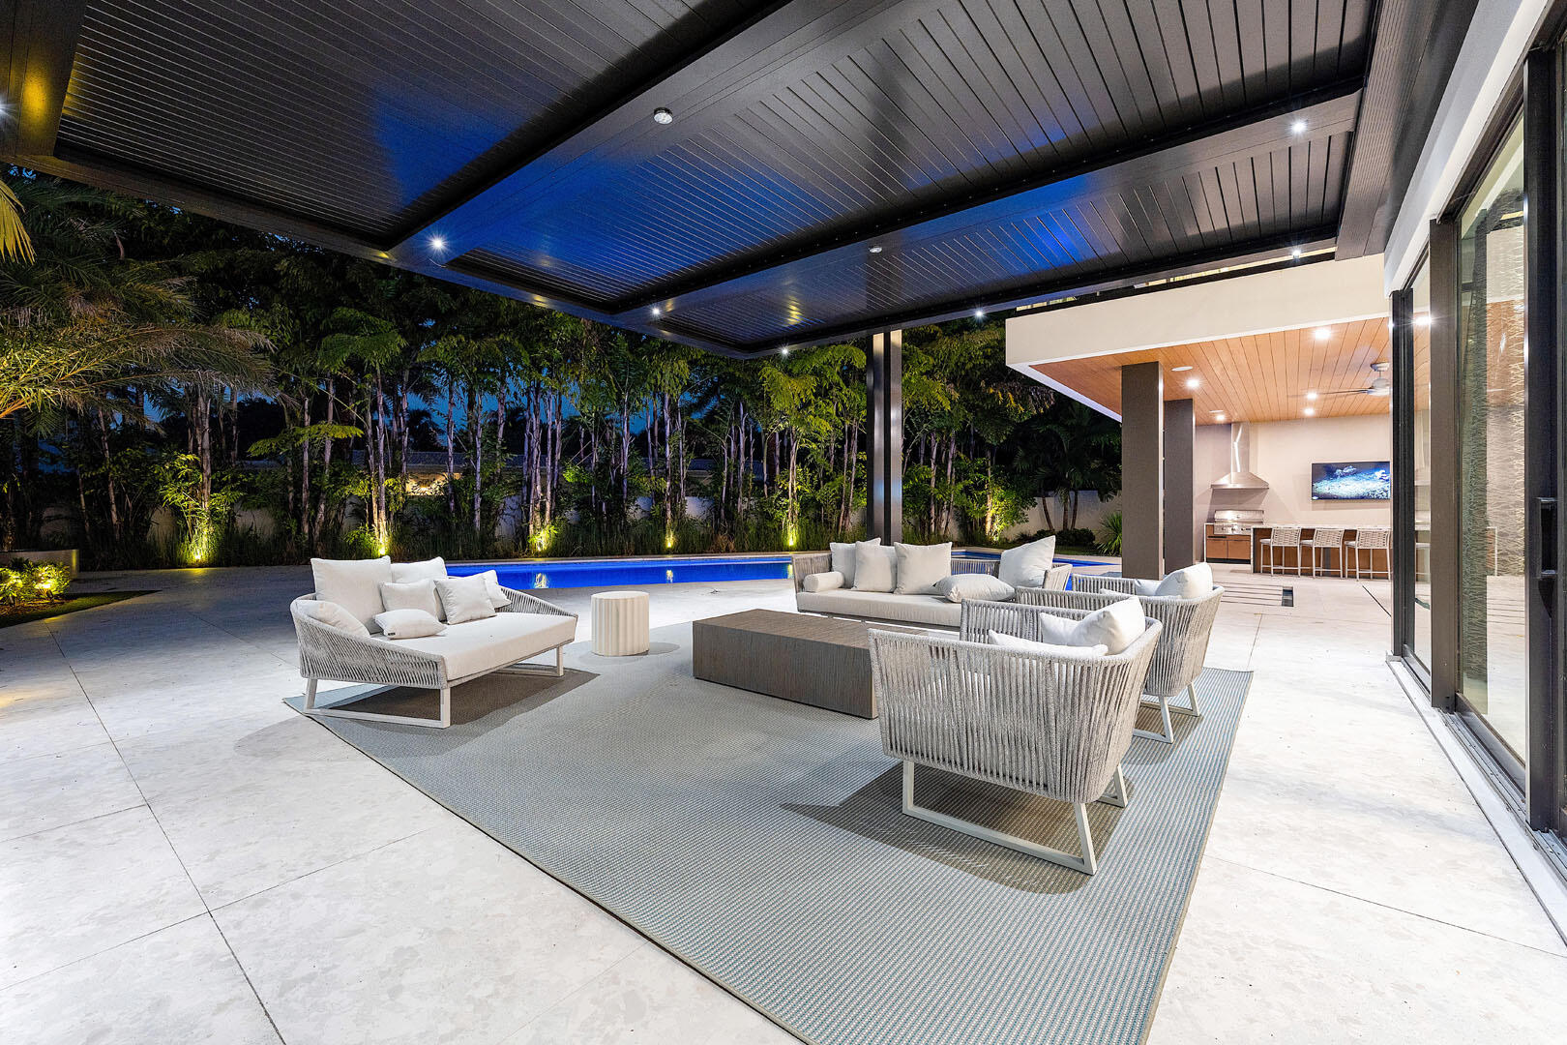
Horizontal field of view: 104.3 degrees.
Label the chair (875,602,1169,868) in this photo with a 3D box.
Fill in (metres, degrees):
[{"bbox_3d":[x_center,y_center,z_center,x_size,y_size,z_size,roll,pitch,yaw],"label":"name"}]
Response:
[{"bbox_3d":[0.827,0.655,2.088,0.800,0.690,0.930,0,0,38],"label":"chair"}]

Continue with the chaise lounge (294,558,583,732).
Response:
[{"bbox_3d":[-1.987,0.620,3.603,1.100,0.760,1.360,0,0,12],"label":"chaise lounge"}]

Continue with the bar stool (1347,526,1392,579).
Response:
[{"bbox_3d":[10.170,0.550,10.640,0.500,0.900,0.500,0,0,15],"label":"bar stool"}]

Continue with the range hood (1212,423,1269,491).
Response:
[{"bbox_3d":[10.940,-1.580,14.580,1.080,1.600,0.600,0,0,40],"label":"range hood"}]

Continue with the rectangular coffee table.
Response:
[{"bbox_3d":[0.146,0.820,3.770,1.310,0.360,0.680,0,0,39],"label":"rectangular coffee table"}]

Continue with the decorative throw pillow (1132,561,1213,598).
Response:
[{"bbox_3d":[1.930,0.405,3.020,0.460,0.420,0.180,0,22,-46],"label":"decorative throw pillow"}]

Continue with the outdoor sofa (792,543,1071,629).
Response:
[{"bbox_3d":[1.090,0.625,5.190,2.370,0.750,0.920,0,0,40],"label":"outdoor sofa"}]

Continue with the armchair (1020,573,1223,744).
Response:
[{"bbox_3d":[1.755,0.655,3.135,0.800,0.690,0.930,0,0,44],"label":"armchair"}]

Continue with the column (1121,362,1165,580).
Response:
[{"bbox_3d":[5.453,-0.675,9.227,0.470,3.350,0.470,0,0,40],"label":"column"}]

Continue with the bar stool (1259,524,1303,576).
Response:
[{"bbox_3d":[9.260,0.550,11.350,0.500,0.900,0.500,0,0,15],"label":"bar stool"}]

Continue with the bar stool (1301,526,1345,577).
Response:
[{"bbox_3d":[9.730,0.550,11.000,0.500,0.900,0.500,0,0,15],"label":"bar stool"}]

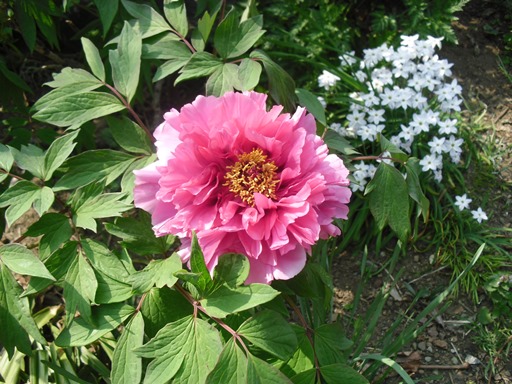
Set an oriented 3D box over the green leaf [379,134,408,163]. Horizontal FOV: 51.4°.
[{"bbox_3d":[0.176,-0.056,0.680,0.044,0.016,0.026,30,51,10],"label":"green leaf"}]

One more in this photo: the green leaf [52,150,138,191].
[{"bbox_3d":[-0.191,-0.025,0.630,0.105,0.018,0.040,-17,67,-4],"label":"green leaf"}]

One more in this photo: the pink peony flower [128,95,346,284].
[{"bbox_3d":[-0.013,-0.004,0.500,0.198,0.115,0.180,-3,73,-3],"label":"pink peony flower"}]

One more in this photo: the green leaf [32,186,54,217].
[{"bbox_3d":[-0.231,0.011,0.580,0.020,0.010,0.033,9,77,-10],"label":"green leaf"}]

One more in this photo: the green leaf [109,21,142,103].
[{"bbox_3d":[-0.138,-0.141,0.570,0.035,0.015,0.095,-5,78,-1],"label":"green leaf"}]

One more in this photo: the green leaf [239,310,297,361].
[{"bbox_3d":[0.013,0.137,0.522,0.061,0.014,0.042,18,62,0],"label":"green leaf"}]

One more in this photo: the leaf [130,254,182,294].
[{"bbox_3d":[-0.100,0.084,0.539,0.056,0.016,0.037,-22,59,-14],"label":"leaf"}]

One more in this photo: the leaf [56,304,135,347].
[{"bbox_3d":[-0.200,0.164,0.660,0.105,0.018,0.042,-24,70,-6],"label":"leaf"}]

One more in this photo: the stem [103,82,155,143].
[{"bbox_3d":[-0.144,-0.090,0.600,0.011,0.009,0.089,-41,90,0],"label":"stem"}]

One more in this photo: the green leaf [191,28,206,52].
[{"bbox_3d":[-0.070,-0.192,0.675,0.020,0.008,0.038,-13,75,-4],"label":"green leaf"}]

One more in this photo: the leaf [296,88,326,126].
[{"bbox_3d":[0.070,-0.100,0.623,0.022,0.010,0.063,-28,70,-26],"label":"leaf"}]

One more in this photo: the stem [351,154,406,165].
[{"bbox_3d":[0.121,-0.032,0.527,0.055,0.006,0.006,-4,72,5],"label":"stem"}]

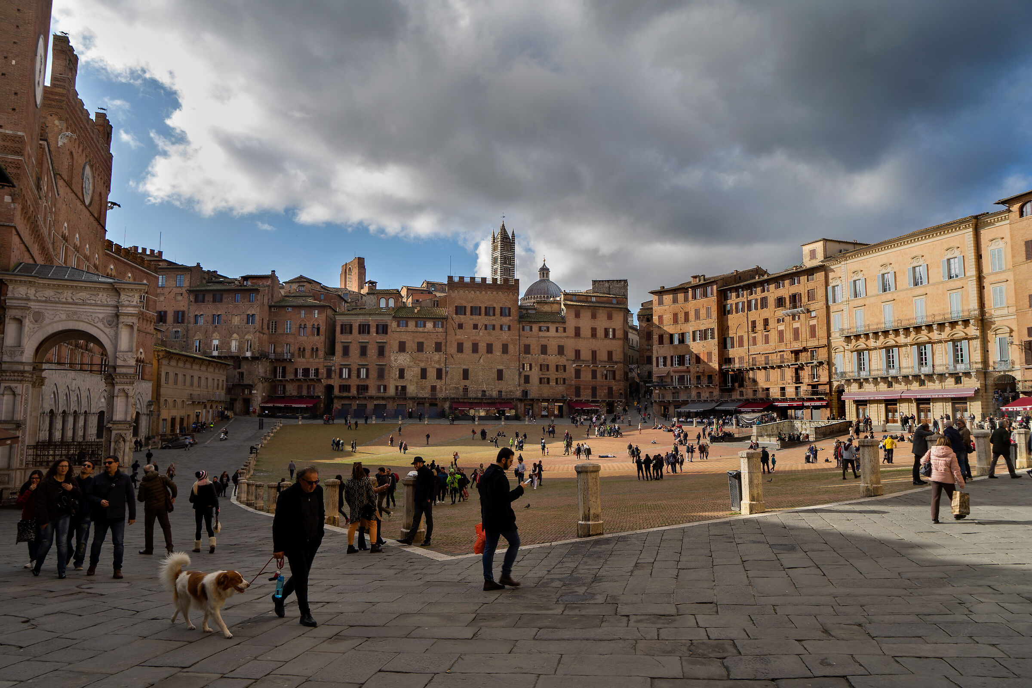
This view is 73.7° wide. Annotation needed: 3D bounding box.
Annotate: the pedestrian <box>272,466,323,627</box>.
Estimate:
[{"bbox_3d":[-2.518,2.304,7.958,0.580,1.740,0.530,-4,-7,38],"label":"pedestrian"}]

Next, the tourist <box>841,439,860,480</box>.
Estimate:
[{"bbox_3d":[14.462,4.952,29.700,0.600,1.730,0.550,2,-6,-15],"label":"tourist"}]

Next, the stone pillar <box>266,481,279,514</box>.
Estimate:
[{"bbox_3d":[-10.910,6.859,30.892,0.520,1.360,0.520,2,-6,-19],"label":"stone pillar"}]

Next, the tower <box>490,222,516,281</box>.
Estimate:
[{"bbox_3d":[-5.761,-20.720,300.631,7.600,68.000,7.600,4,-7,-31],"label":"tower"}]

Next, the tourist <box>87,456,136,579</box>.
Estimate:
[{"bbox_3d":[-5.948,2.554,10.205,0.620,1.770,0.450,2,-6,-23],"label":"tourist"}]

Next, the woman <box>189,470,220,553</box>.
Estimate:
[{"bbox_3d":[-6.355,3.413,14.091,0.560,1.660,0.420,3,-6,-25],"label":"woman"}]

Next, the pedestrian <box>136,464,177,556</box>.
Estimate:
[{"bbox_3d":[-6.888,3.174,13.260,0.700,1.710,0.460,4,-7,-35],"label":"pedestrian"}]

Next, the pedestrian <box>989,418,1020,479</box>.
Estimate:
[{"bbox_3d":[14.350,3.064,20.236,0.800,1.700,0.550,2,-6,-13],"label":"pedestrian"}]

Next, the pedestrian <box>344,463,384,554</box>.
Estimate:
[{"bbox_3d":[-2.945,3.185,13.436,0.550,1.700,0.480,-4,-7,37],"label":"pedestrian"}]

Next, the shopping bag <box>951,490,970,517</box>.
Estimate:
[{"bbox_3d":[8.360,2.983,12.928,0.300,0.460,0.170,2,-6,-23],"label":"shopping bag"}]

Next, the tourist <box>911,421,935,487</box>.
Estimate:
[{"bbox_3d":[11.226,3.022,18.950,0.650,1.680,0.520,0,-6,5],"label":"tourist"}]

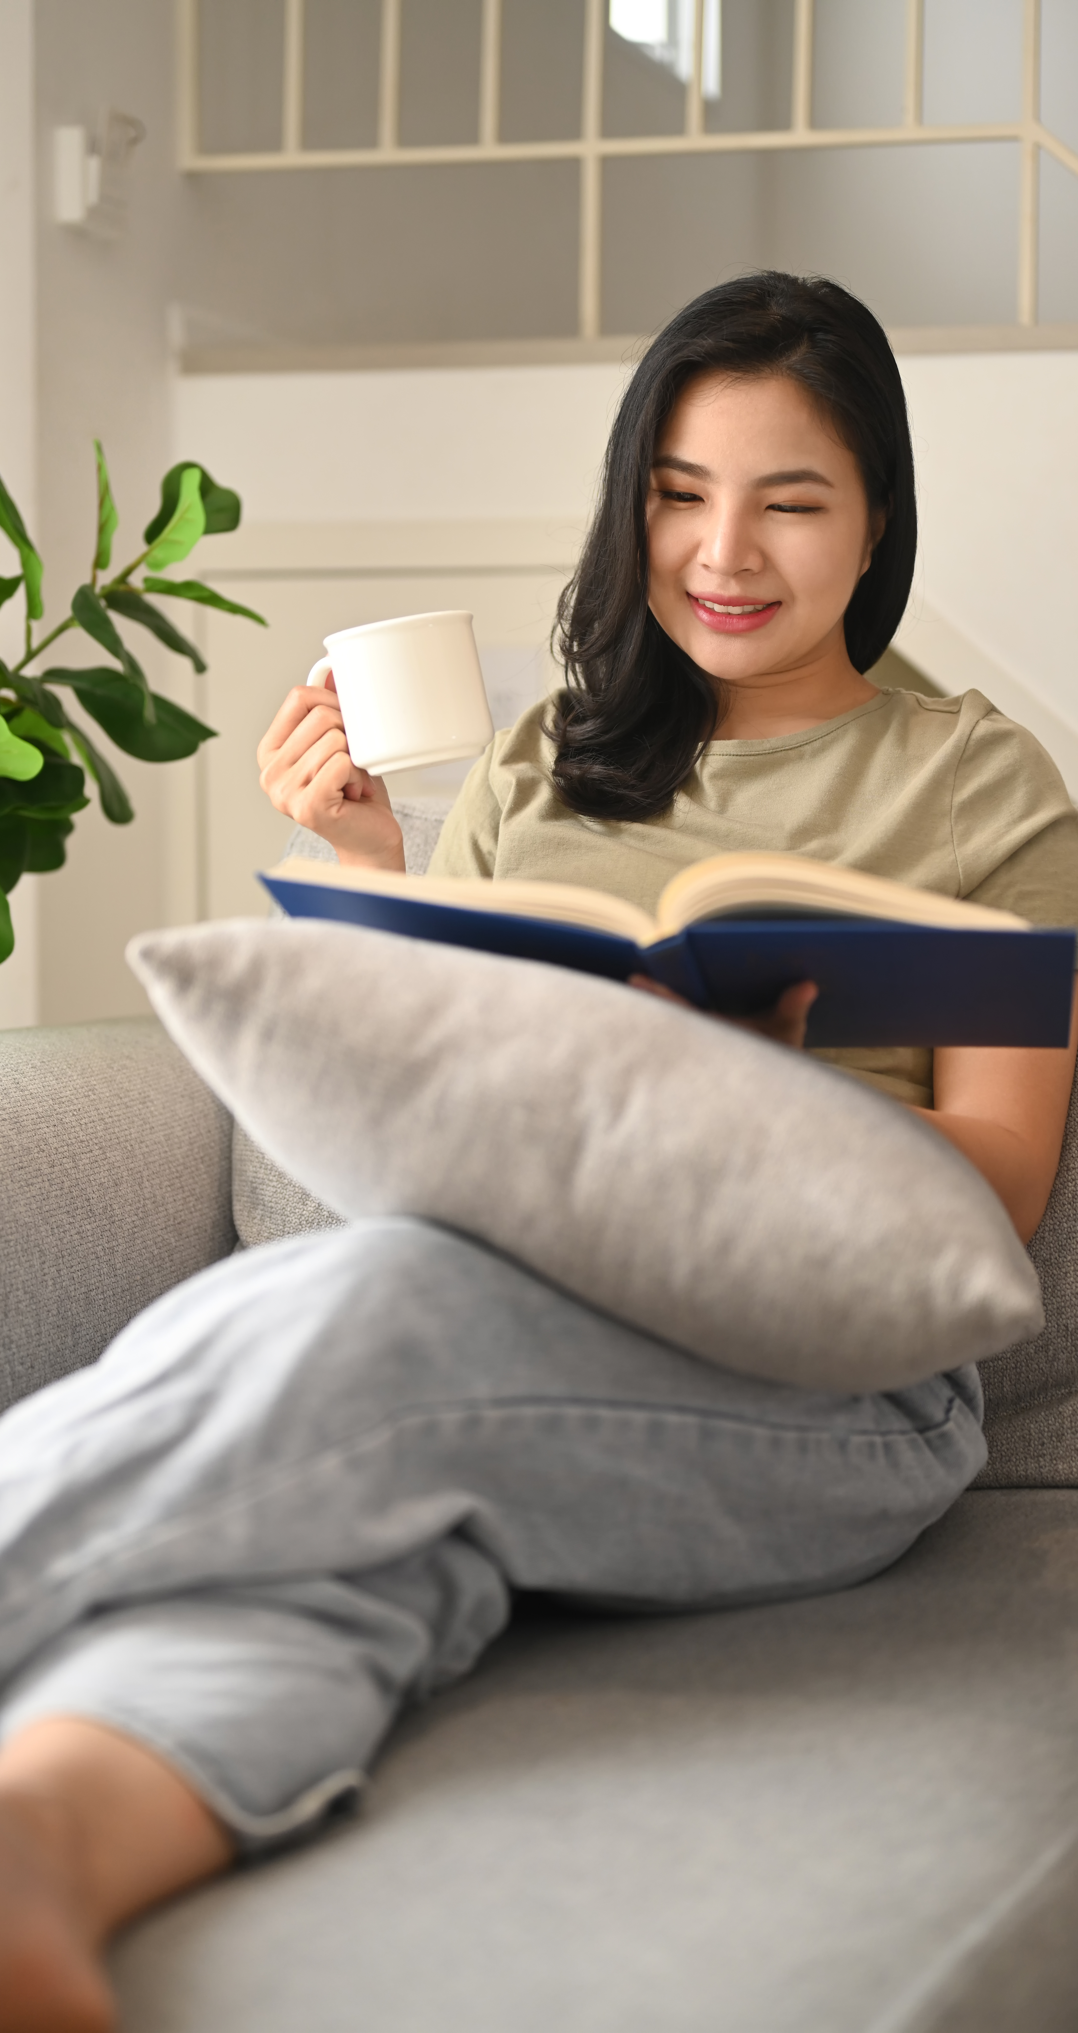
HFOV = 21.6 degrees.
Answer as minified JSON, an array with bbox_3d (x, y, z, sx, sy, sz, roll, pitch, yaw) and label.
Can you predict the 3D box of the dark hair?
[{"bbox_3d":[0.111,-0.268,1.610,0.212,0.315,0.235,5,5,15],"label":"dark hair"}]

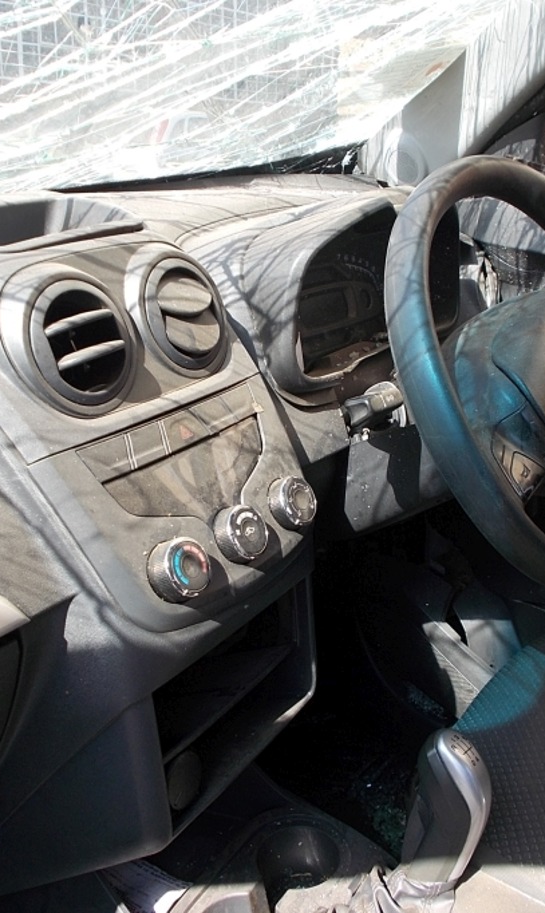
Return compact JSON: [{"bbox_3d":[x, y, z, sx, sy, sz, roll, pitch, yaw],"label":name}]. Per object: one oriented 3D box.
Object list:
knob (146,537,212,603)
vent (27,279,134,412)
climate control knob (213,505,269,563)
[{"bbox_3d":[-0.054,0.067,0.546,0.014,0.039,0.039,-22,3,40],"label":"knob"},{"bbox_3d":[-0.121,-0.069,0.560,0.028,0.079,0.079,-10,11,38],"label":"vent"},{"bbox_3d":[-0.019,0.050,0.594,0.014,0.039,0.039,-22,3,40],"label":"climate control knob"}]

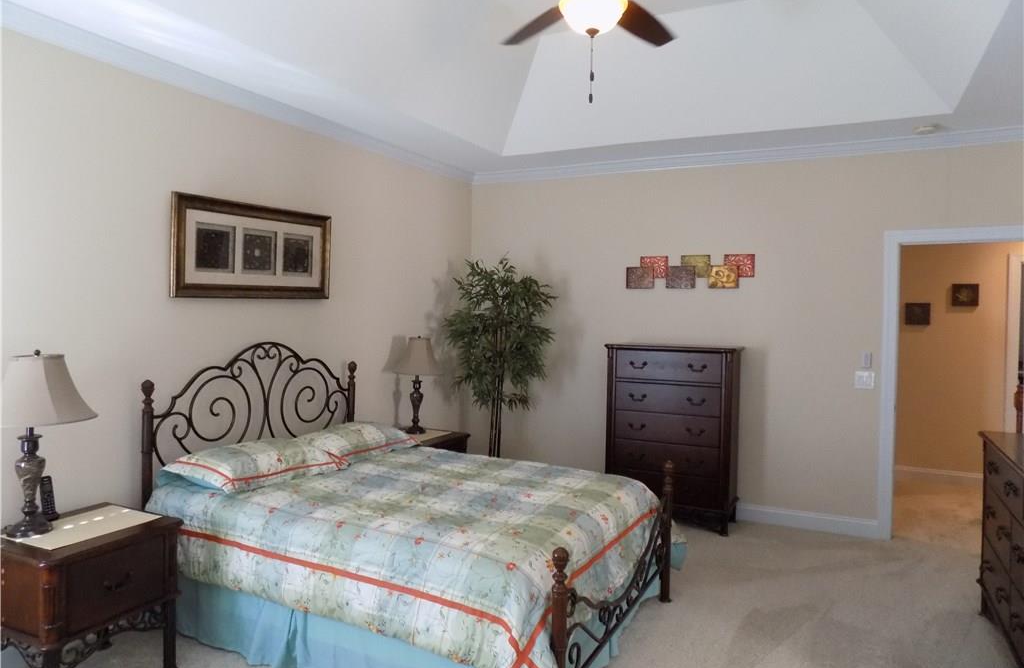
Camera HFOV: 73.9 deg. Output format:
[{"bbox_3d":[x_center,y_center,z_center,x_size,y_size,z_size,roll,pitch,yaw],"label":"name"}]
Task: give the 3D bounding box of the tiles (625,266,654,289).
[{"bbox_3d":[1.017,-0.444,5.417,0.228,0.176,0.025,2,3,25],"label":"tiles"}]

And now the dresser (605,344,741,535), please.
[{"bbox_3d":[1.218,0.754,5.149,0.962,1.322,0.425,2,3,25],"label":"dresser"}]

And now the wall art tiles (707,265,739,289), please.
[{"bbox_3d":[1.598,-0.429,5.141,0.225,0.176,0.025,2,3,25],"label":"wall art tiles"}]

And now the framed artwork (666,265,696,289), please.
[{"bbox_3d":[1.307,-0.438,5.279,0.227,0.176,0.025,2,3,25],"label":"framed artwork"}]

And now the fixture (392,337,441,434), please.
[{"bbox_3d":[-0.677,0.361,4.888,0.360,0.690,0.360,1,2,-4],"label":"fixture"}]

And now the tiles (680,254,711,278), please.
[{"bbox_3d":[1.418,-0.519,5.247,0.222,0.176,0.025,2,2,26],"label":"tiles"}]

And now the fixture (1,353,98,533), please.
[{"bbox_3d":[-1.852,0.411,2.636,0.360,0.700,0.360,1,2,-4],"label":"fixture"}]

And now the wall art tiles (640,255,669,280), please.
[{"bbox_3d":[1.128,-0.527,5.389,0.222,0.175,0.025,2,2,26],"label":"wall art tiles"}]

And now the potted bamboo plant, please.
[{"bbox_3d":[-0.097,0.375,5.392,0.840,1.958,0.820,1,2,0],"label":"potted bamboo plant"}]

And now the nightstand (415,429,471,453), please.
[{"bbox_3d":[-0.684,1.080,4.860,0.588,0.669,0.537,2,3,25],"label":"nightstand"}]

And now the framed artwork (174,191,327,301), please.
[{"bbox_3d":[-1.440,-0.467,3.907,0.040,0.535,1.140,2,2,26],"label":"framed artwork"}]

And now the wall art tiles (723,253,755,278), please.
[{"bbox_3d":[1.708,-0.511,5.101,0.226,0.176,0.025,2,3,25],"label":"wall art tiles"}]

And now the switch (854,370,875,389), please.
[{"bbox_3d":[2.473,0.324,4.761,0.118,0.115,0.012,2,2,26],"label":"switch"}]

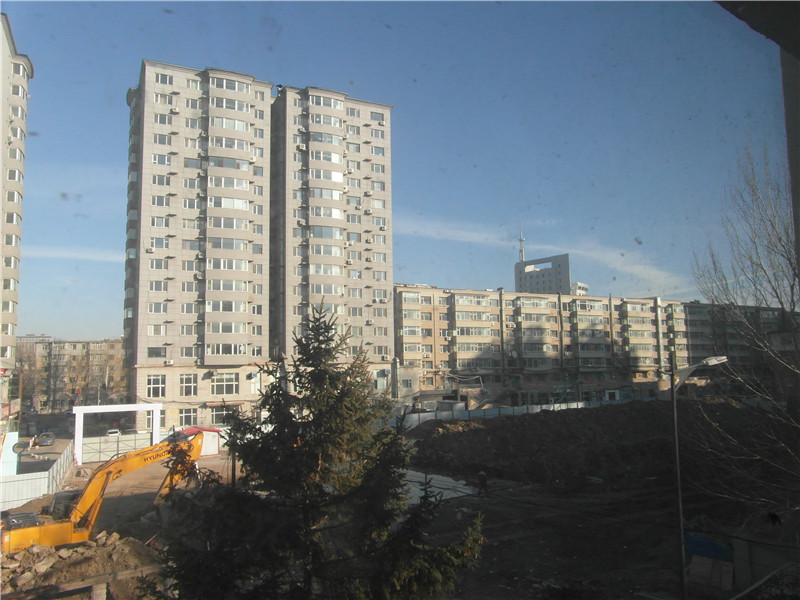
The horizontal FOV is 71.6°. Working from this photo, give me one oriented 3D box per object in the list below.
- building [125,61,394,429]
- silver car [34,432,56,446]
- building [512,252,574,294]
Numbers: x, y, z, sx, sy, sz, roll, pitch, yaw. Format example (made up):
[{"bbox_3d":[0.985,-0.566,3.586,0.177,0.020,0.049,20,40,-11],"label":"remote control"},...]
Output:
[{"bbox_3d":[-21.585,-6.630,89.669,39.000,51.400,17.000,2,-5,-25],"label":"building"},{"bbox_3d":[-44.090,17.191,69.249,1.700,1.450,4.200,2,-5,-25],"label":"silver car"},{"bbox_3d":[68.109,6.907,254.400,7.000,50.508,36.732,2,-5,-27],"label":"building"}]

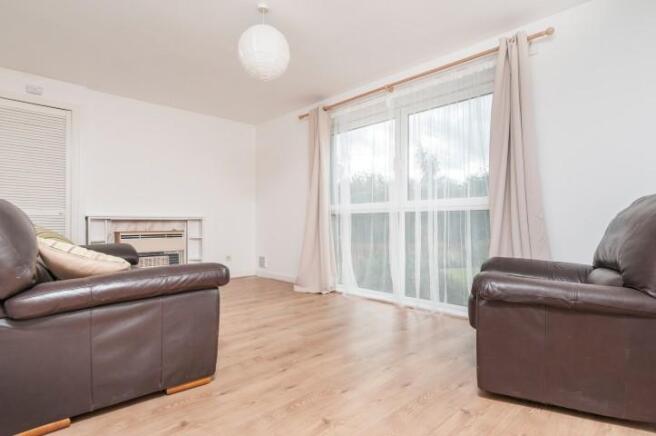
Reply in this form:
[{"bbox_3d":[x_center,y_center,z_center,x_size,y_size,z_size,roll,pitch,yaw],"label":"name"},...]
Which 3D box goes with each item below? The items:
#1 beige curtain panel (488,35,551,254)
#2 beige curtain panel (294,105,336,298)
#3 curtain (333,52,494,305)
[{"bbox_3d":[1.452,-0.249,2.471,0.200,2.290,0.460,0,0,-45],"label":"beige curtain panel"},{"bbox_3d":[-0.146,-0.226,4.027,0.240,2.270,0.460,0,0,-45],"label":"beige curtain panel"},{"bbox_3d":[0.689,-0.197,3.333,0.110,2.180,1.980,0,0,-45],"label":"curtain"}]

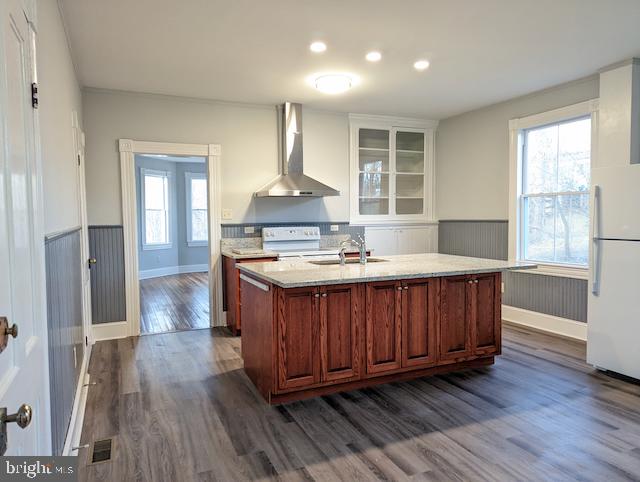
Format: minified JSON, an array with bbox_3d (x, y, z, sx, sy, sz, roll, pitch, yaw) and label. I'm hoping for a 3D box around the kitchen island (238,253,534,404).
[{"bbox_3d":[0.530,0.657,3.802,2.201,0.914,1.279,-2,3,-24],"label":"kitchen island"}]

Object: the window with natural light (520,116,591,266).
[{"bbox_3d":[2.590,-0.523,4.953,0.098,1.561,0.913,-2,3,-24],"label":"window with natural light"}]

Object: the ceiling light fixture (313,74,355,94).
[{"bbox_3d":[0.147,-1.613,4.654,0.393,0.113,0.393,-2,3,-24],"label":"ceiling light fixture"}]

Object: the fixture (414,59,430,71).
[{"bbox_3d":[0.965,-1.644,4.195,0.147,0.025,0.147,-2,3,-24],"label":"fixture"}]

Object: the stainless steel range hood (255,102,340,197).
[{"bbox_3d":[-0.280,-1.118,5.462,0.900,1.154,0.550,-2,3,-24],"label":"stainless steel range hood"}]

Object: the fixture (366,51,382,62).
[{"bbox_3d":[0.481,-1.625,3.955,0.147,0.025,0.147,-2,3,-24],"label":"fixture"}]

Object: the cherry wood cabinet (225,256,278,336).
[{"bbox_3d":[-0.810,0.614,5.263,0.487,0.884,0.596,-2,3,-24],"label":"cherry wood cabinet"}]

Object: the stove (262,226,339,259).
[{"bbox_3d":[-0.247,0.438,5.462,0.763,1.200,0.668,-2,3,-24],"label":"stove"}]

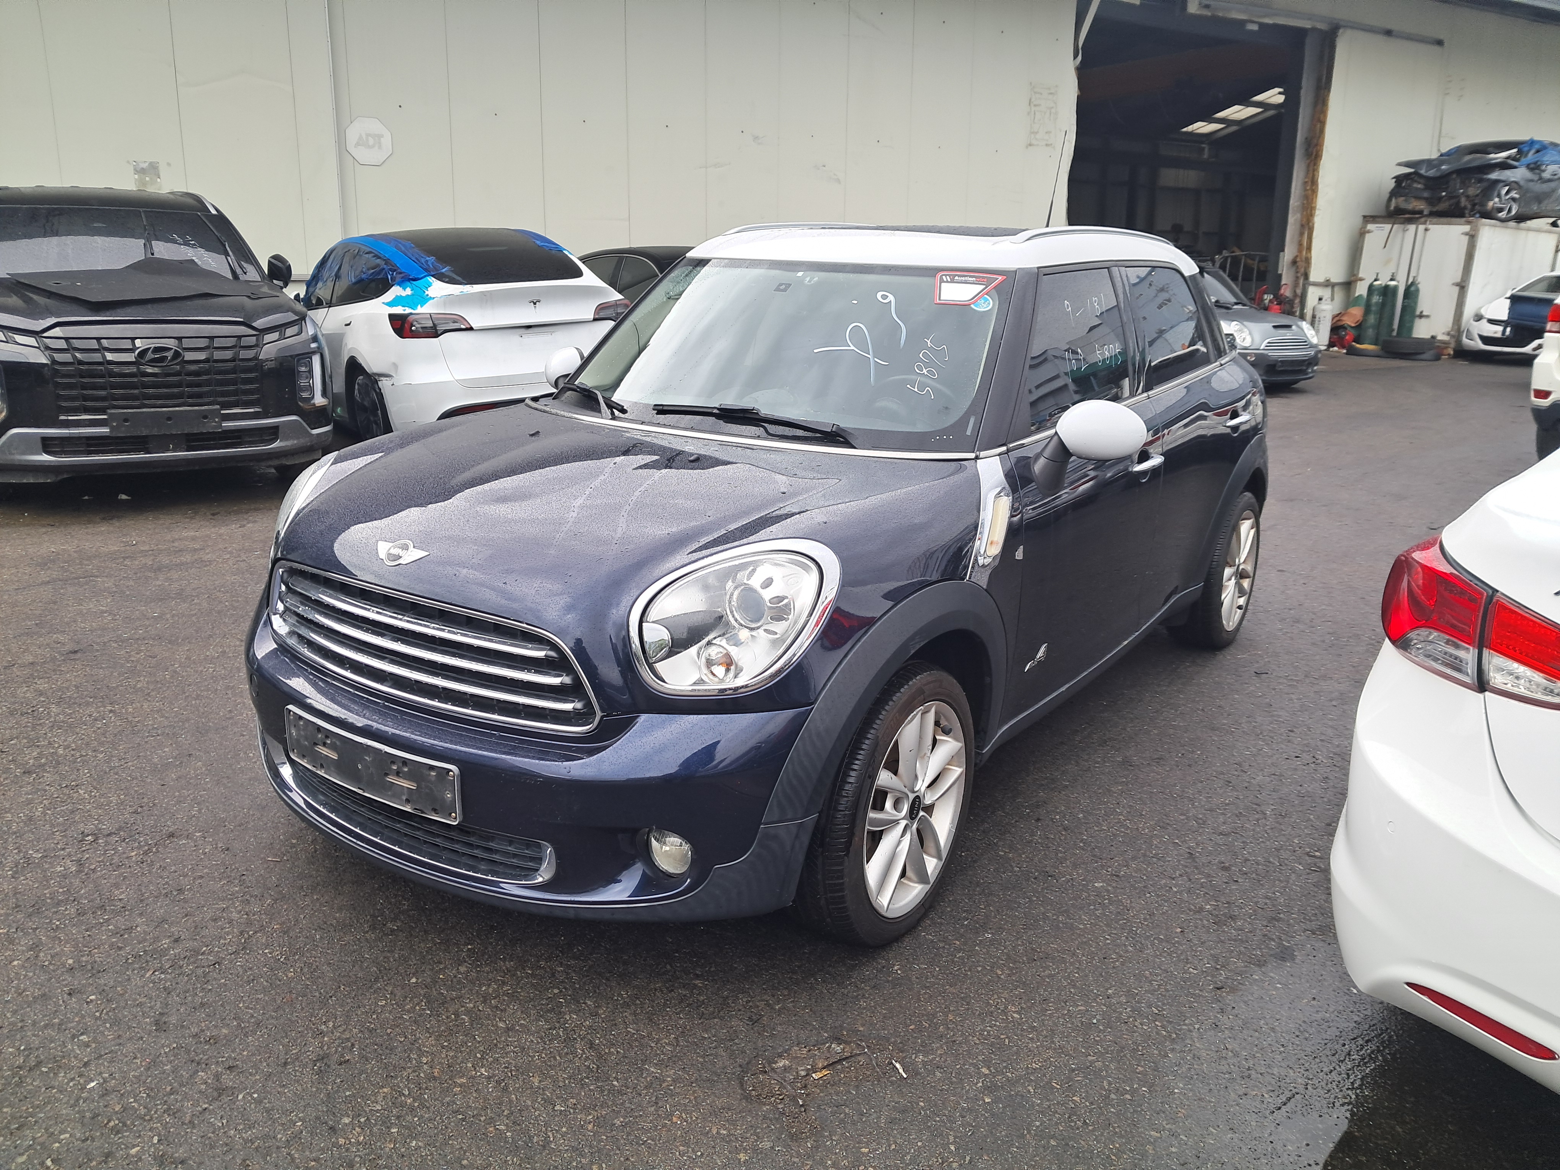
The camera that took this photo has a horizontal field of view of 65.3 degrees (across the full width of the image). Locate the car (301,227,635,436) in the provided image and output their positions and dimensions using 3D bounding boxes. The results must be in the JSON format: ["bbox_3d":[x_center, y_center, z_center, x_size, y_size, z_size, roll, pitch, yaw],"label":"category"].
[{"bbox_3d":[-2.702,-2.079,9.832,1.960,1.624,4.750,-7,18,-28],"label":"car"}]

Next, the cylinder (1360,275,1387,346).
[{"bbox_3d":[10.323,-4.749,21.168,0.235,1.295,0.235,8,17,24],"label":"cylinder"}]

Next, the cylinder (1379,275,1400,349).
[{"bbox_3d":[10.534,-4.708,21.023,0.235,1.303,0.235,9,17,25],"label":"cylinder"}]

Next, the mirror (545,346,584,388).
[{"bbox_3d":[-0.725,-0.642,3.959,0.205,0.235,0.190,11,18,32],"label":"mirror"}]

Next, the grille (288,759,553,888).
[{"bbox_3d":[-0.800,0.461,2.498,0.870,0.110,0.110,11,18,32],"label":"grille"}]

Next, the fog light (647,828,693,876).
[{"bbox_3d":[-0.198,0.496,2.296,0.095,0.092,0.065,11,18,32],"label":"fog light"}]

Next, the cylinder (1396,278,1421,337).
[{"bbox_3d":[10.664,-4.576,20.649,0.235,1.254,0.235,9,17,25],"label":"cylinder"}]

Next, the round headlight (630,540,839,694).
[{"bbox_3d":[-0.076,0.057,2.274,0.295,0.270,0.320,11,18,32],"label":"round headlight"}]

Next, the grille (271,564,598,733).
[{"bbox_3d":[-0.769,0.112,2.438,0.990,0.225,0.115,11,18,32],"label":"grille"}]

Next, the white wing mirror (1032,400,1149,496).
[{"bbox_3d":[0.771,-0.340,2.994,0.205,0.235,0.190,11,18,32],"label":"white wing mirror"}]

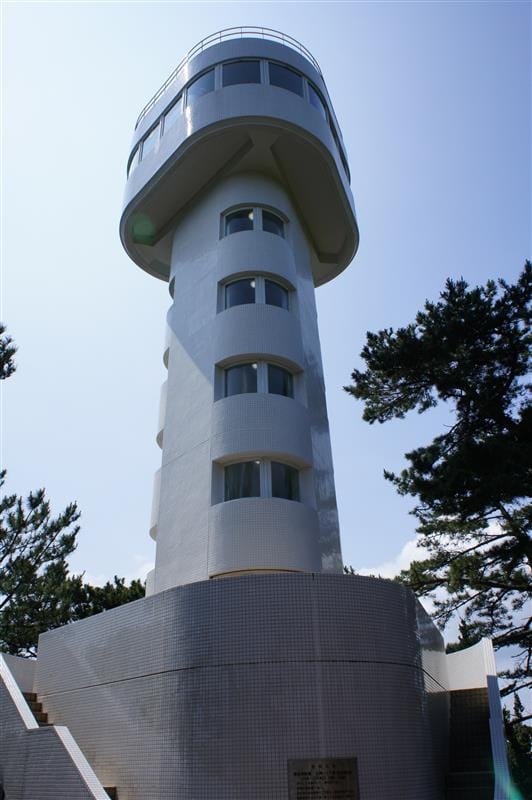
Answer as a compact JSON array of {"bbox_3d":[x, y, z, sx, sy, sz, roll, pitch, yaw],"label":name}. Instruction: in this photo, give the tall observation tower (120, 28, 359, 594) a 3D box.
[{"bbox_3d":[-0.467,-1.726,16.067,7.410,16.130,7.110,4,-29,-10],"label":"tall observation tower"}]

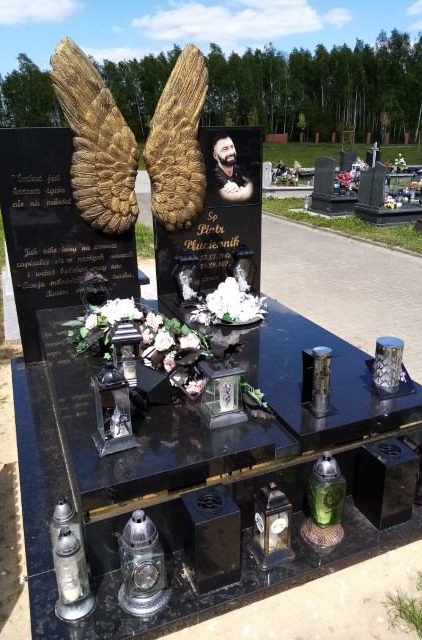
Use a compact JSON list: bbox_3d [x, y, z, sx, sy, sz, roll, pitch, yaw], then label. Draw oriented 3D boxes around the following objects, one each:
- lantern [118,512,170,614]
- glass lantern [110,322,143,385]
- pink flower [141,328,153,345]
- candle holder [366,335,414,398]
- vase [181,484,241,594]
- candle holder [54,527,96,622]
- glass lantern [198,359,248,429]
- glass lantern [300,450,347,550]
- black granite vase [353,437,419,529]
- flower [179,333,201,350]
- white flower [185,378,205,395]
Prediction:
[{"bbox_3d":[-0.216,0.742,1.511,0.163,0.325,0.163,0,20,0],"label":"lantern"},{"bbox_3d":[-0.373,0.139,2.093,0.130,0.300,0.130,-6,21,-15],"label":"glass lantern"},{"bbox_3d":[-0.317,0.081,2.366,0.069,0.072,0.062,-3,21,-8],"label":"pink flower"},{"bbox_3d":[0.754,0.196,2.018,0.177,0.217,0.158,-9,22,-21],"label":"candle holder"},{"bbox_3d":[-0.001,0.751,1.655,0.153,0.310,0.143,-8,22,-21],"label":"vase"},{"bbox_3d":[-0.436,0.770,1.493,0.126,0.309,0.126,-9,22,-21],"label":"candle holder"},{"bbox_3d":[0.041,0.272,1.941,0.166,0.245,0.170,-9,22,-21],"label":"glass lantern"},{"bbox_3d":[0.433,0.655,1.792,0.170,0.391,0.170,-5,21,-13],"label":"glass lantern"},{"bbox_3d":[0.680,0.630,1.853,0.148,0.286,0.148,-9,22,-21],"label":"black granite vase"},{"bbox_3d":[-0.099,0.104,2.324,0.106,0.072,0.096,-1,21,-2],"label":"flower"},{"bbox_3d":[-0.064,0.275,1.990,0.083,0.065,0.074,-1,21,-2],"label":"white flower"}]

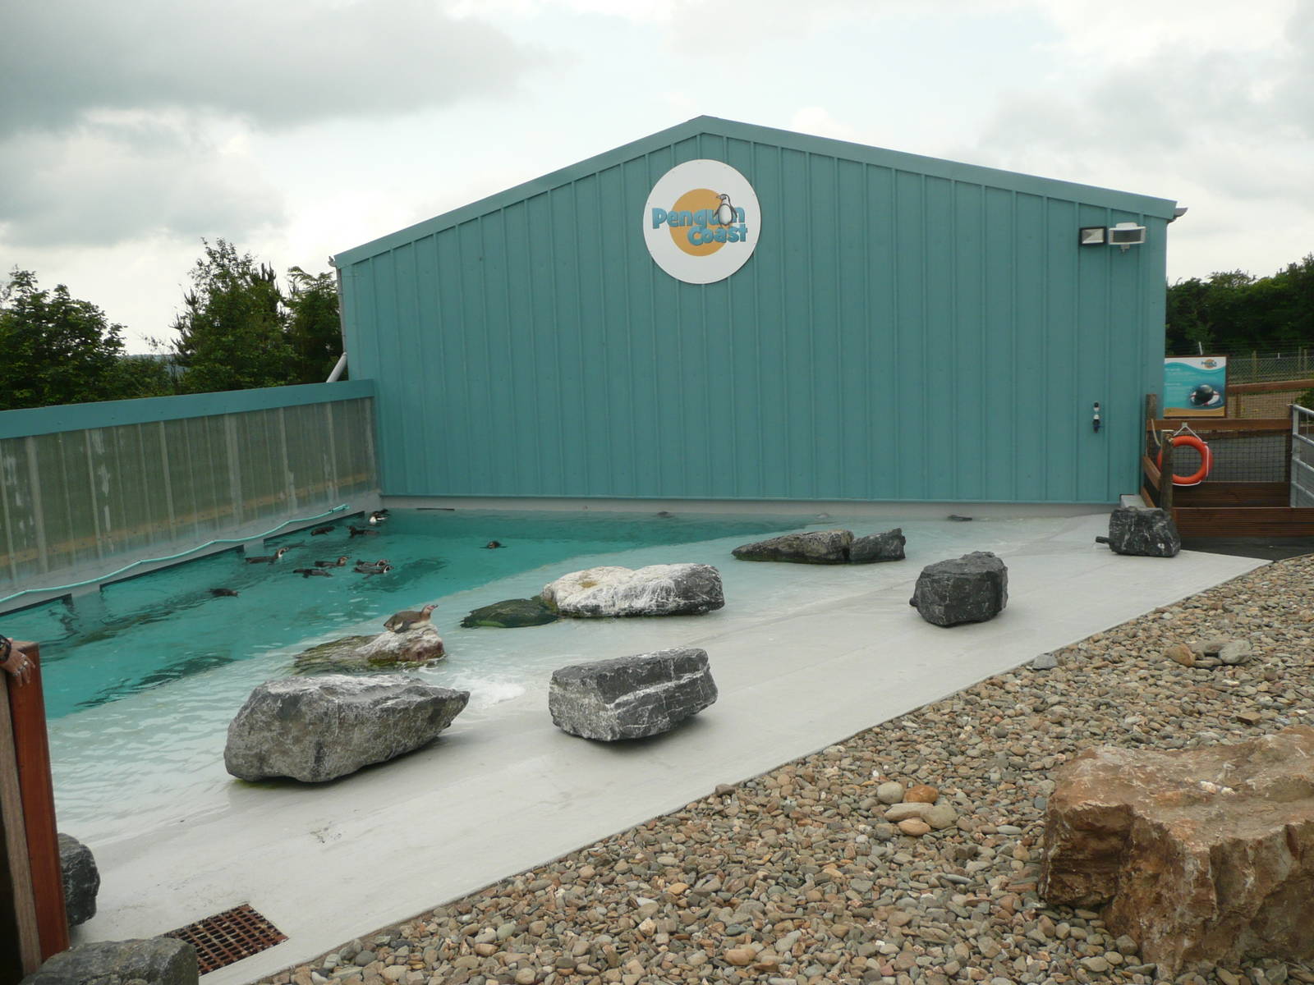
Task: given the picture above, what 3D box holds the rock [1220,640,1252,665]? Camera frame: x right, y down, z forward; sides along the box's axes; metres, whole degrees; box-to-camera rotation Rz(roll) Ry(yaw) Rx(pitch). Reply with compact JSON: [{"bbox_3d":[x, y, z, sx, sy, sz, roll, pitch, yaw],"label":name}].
[{"bbox_3d":[3.408,0.945,6.479,0.187,0.134,0.150,-6,8,-25],"label":"rock"}]

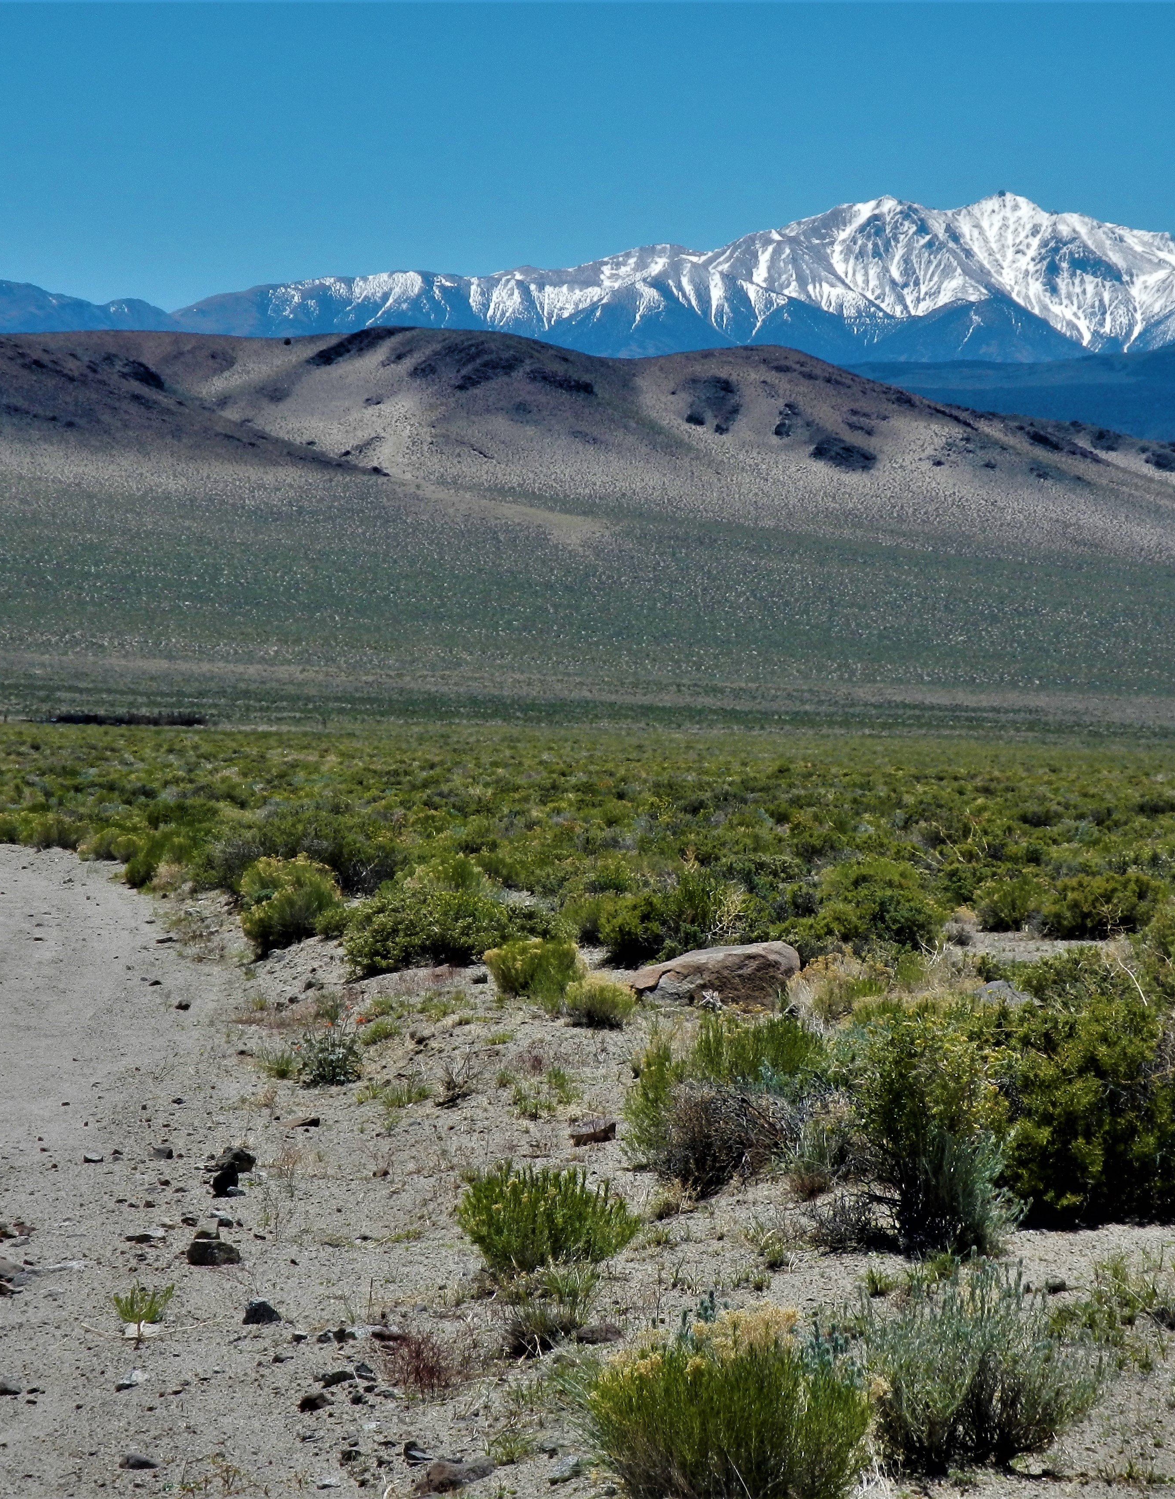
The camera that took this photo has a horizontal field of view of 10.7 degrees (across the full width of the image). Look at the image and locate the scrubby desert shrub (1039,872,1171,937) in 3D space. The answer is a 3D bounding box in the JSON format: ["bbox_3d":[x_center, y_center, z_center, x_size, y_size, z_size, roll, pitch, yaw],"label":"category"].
[{"bbox_3d":[3.324,1.002,40.594,0.856,0.415,0.728,0,0,0],"label":"scrubby desert shrub"}]

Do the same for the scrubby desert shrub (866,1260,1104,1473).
[{"bbox_3d":[0.829,1.288,13.125,0.495,0.443,0.440,0,0,0],"label":"scrubby desert shrub"}]

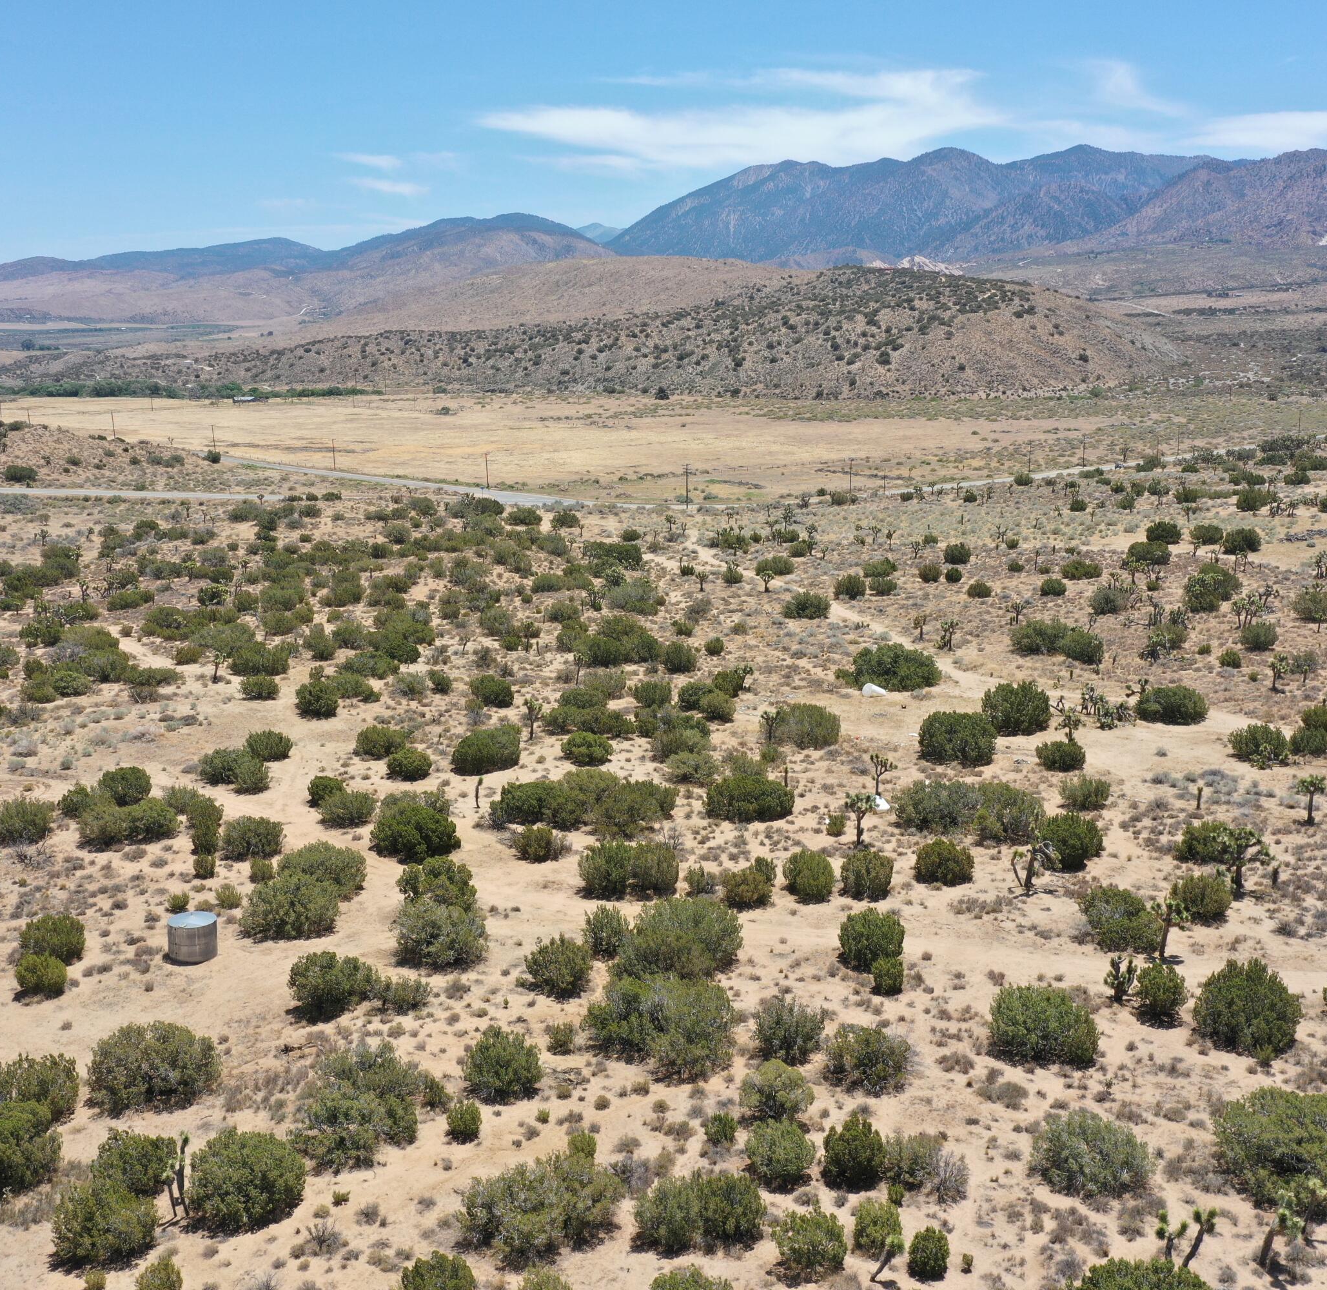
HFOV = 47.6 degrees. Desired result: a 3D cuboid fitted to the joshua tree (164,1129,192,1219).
[{"bbox_3d":[-20.180,21.960,62.522,1.100,3.850,0.900,0,11,0],"label":"joshua tree"}]

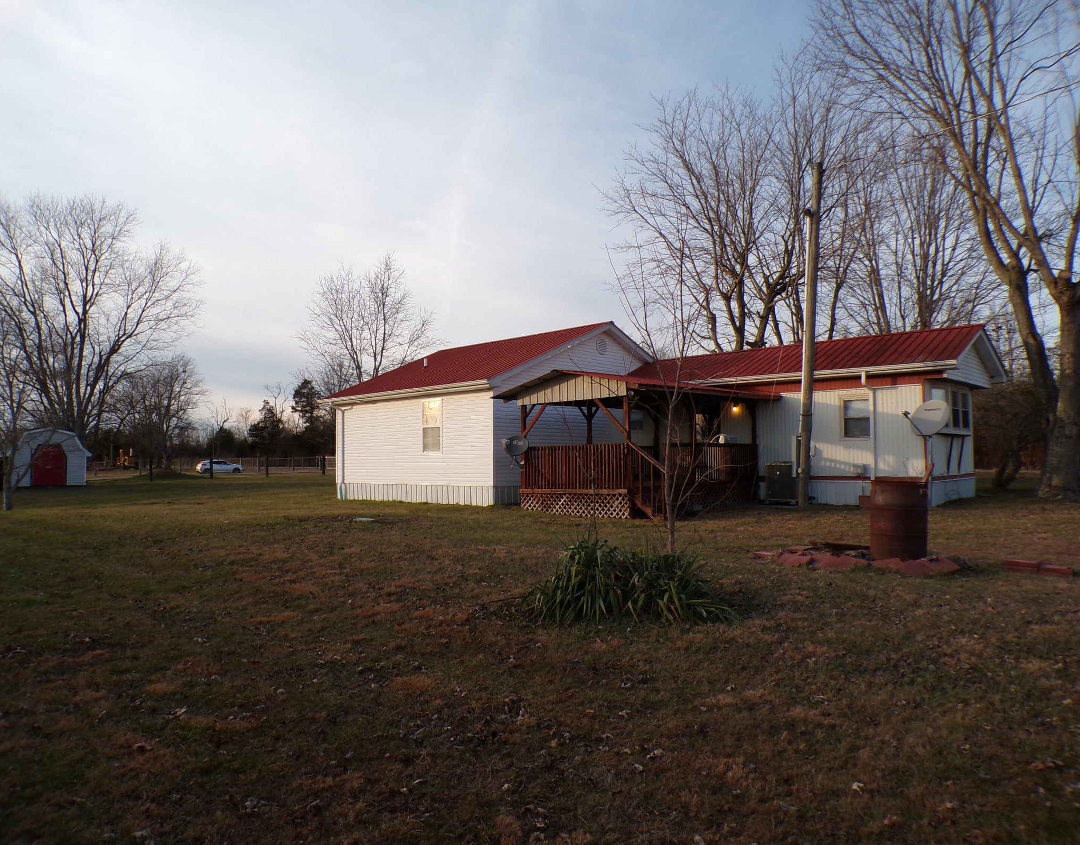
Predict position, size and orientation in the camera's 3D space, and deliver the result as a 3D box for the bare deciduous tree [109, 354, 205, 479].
[{"bbox_3d":[-29.408,-0.507,60.000,6.900,9.500,6.900,0,-3,-25],"label":"bare deciduous tree"}]

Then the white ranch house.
[{"bbox_3d":[2.618,-0.419,22.627,17.250,5.280,10.700,-3,-4,42],"label":"white ranch house"}]

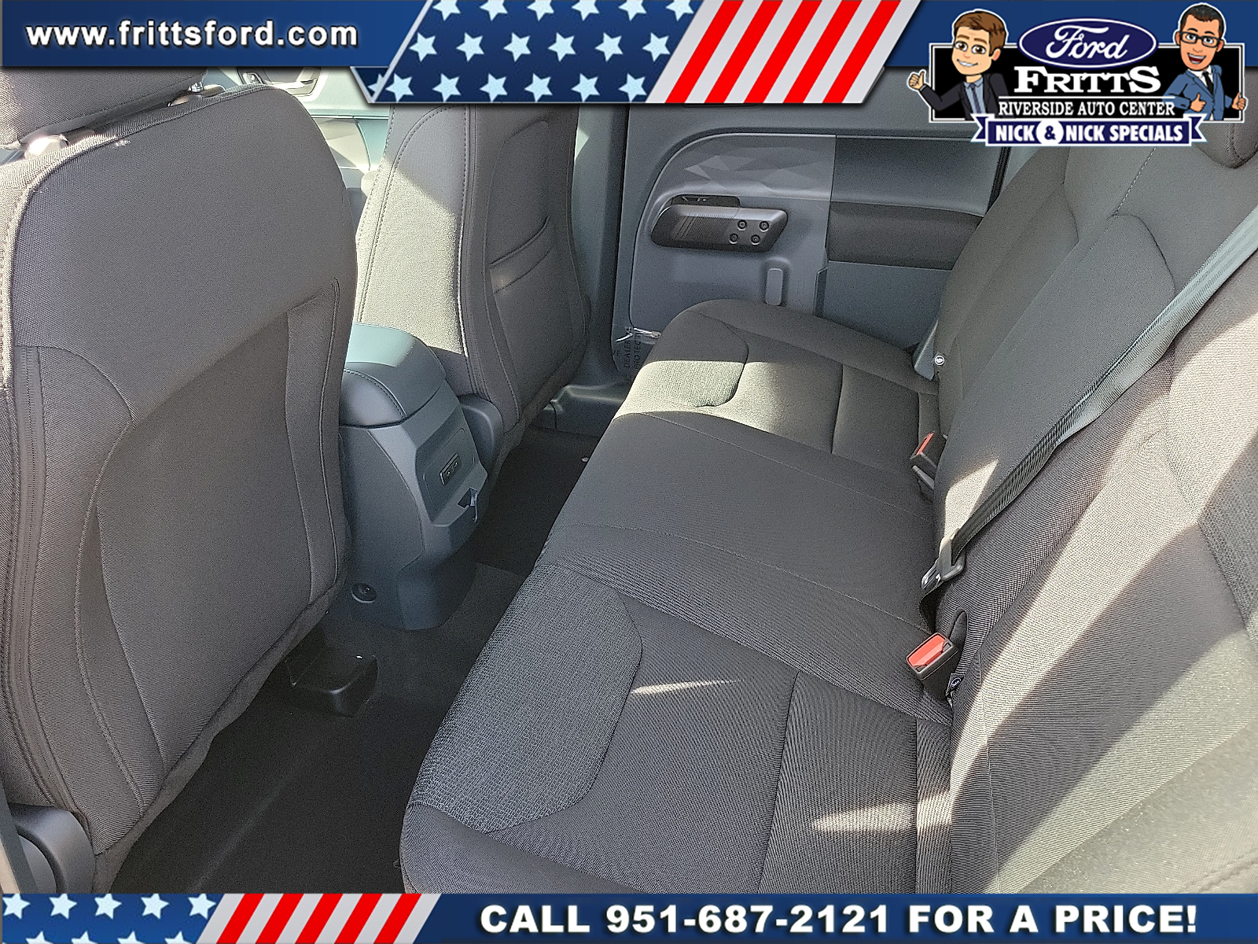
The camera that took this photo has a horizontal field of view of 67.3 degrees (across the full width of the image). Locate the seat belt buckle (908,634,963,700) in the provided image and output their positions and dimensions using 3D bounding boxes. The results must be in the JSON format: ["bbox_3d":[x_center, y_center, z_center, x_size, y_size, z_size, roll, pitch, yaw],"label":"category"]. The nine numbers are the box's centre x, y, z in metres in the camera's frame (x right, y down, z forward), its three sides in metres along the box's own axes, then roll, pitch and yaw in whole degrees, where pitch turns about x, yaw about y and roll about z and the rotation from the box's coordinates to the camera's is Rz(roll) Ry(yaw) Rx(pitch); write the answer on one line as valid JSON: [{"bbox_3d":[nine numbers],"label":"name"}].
[{"bbox_3d":[0.335,0.212,1.026,0.048,0.068,0.028,-38,41,1],"label":"seat belt buckle"}]

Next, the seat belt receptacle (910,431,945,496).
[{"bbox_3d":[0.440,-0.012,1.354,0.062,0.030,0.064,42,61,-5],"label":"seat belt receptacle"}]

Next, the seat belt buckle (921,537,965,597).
[{"bbox_3d":[0.385,0.112,1.160,0.020,0.078,0.065,25,40,-8],"label":"seat belt buckle"}]

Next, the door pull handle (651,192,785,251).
[{"bbox_3d":[0.167,-0.459,1.755,0.247,0.085,0.050,7,33,13],"label":"door pull handle"}]

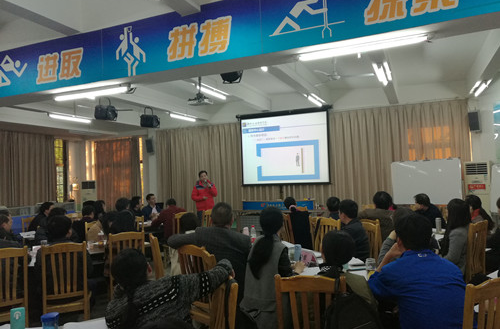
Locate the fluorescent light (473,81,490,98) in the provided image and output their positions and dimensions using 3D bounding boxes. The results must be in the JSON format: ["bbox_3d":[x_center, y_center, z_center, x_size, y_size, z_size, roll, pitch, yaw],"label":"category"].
[{"bbox_3d":[4.415,-1.411,7.413,0.100,0.090,1.230,-3,-2,24],"label":"fluorescent light"}]

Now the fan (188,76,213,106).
[{"bbox_3d":[-0.736,-1.093,5.800,0.340,0.450,0.300,-4,-2,22],"label":"fan"}]

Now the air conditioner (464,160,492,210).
[{"bbox_3d":[4.957,0.867,8.463,0.500,1.770,0.350,-3,-2,23],"label":"air conditioner"}]

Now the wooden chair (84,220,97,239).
[{"bbox_3d":[-2.177,1.371,5.965,0.500,0.980,0.430,-4,-3,41],"label":"wooden chair"}]

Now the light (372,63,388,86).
[{"bbox_3d":[2.093,-1.352,6.083,0.100,0.090,1.230,-3,-2,24],"label":"light"}]

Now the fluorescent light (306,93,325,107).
[{"bbox_3d":[1.402,-1.330,8.138,0.180,0.100,1.220,-3,-2,23],"label":"fluorescent light"}]

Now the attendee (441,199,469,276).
[{"bbox_3d":[2.363,1.055,4.684,0.450,1.300,0.700,0,-3,-41],"label":"attendee"}]

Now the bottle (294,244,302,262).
[{"bbox_3d":[0.460,0.837,3.700,0.068,0.165,0.068,-4,-2,22],"label":"bottle"}]

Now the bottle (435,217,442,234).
[{"bbox_3d":[2.568,0.827,5.323,0.073,0.195,0.073,-3,-2,24],"label":"bottle"}]

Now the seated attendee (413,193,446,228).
[{"bbox_3d":[2.575,1.059,5.727,0.720,1.251,0.520,-2,-2,-6],"label":"seated attendee"}]

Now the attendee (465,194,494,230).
[{"bbox_3d":[2.750,0.983,4.800,0.660,1.220,0.480,-4,-2,37],"label":"attendee"}]

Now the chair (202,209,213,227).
[{"bbox_3d":[-0.815,1.381,7.696,0.430,0.980,0.500,-1,-2,-35],"label":"chair"}]

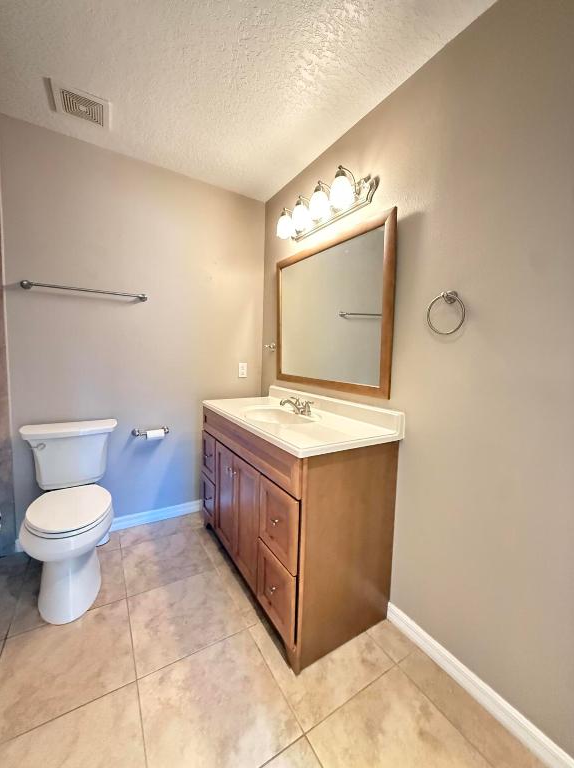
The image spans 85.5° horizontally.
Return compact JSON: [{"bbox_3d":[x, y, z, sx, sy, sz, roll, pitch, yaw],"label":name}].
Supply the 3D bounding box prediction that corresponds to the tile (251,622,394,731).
[{"bbox_3d":[0.135,1.117,1.314,0.452,0.016,0.451,-1,5,-31],"label":"tile"}]

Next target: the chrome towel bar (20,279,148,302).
[{"bbox_3d":[-1.213,-0.561,1.904,0.650,0.055,0.077,-1,6,-31],"label":"chrome towel bar"}]

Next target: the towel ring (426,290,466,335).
[{"bbox_3d":[0.616,-0.271,1.197,0.070,0.164,0.152,-1,5,-31],"label":"towel ring"}]

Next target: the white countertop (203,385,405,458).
[{"bbox_3d":[-0.031,0.143,1.779,0.556,0.132,1.227,-1,6,-31],"label":"white countertop"}]

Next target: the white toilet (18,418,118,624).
[{"bbox_3d":[-1.160,0.668,1.674,0.460,0.785,0.710,-1,6,-31],"label":"white toilet"}]

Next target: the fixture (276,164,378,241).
[{"bbox_3d":[0.161,-0.993,1.771,0.205,0.200,0.770,-1,6,-31],"label":"fixture"}]

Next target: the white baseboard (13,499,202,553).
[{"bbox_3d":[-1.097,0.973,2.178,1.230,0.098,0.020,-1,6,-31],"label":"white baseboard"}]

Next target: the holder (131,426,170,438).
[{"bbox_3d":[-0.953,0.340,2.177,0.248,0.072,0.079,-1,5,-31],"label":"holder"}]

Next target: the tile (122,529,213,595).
[{"bbox_3d":[-0.730,1.065,1.884,0.459,0.010,0.459,-1,6,-31],"label":"tile"}]

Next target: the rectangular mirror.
[{"bbox_3d":[0.214,-0.406,1.868,0.030,0.858,1.063,-1,6,-31],"label":"rectangular mirror"}]

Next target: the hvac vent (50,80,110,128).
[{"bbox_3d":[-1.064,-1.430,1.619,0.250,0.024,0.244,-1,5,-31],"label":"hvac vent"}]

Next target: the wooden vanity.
[{"bbox_3d":[-0.045,0.635,1.821,0.528,0.857,1.218,-1,5,-31],"label":"wooden vanity"}]

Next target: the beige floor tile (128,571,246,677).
[{"bbox_3d":[-0.482,1.087,1.464,0.449,0.016,0.451,-1,5,-31],"label":"beige floor tile"}]

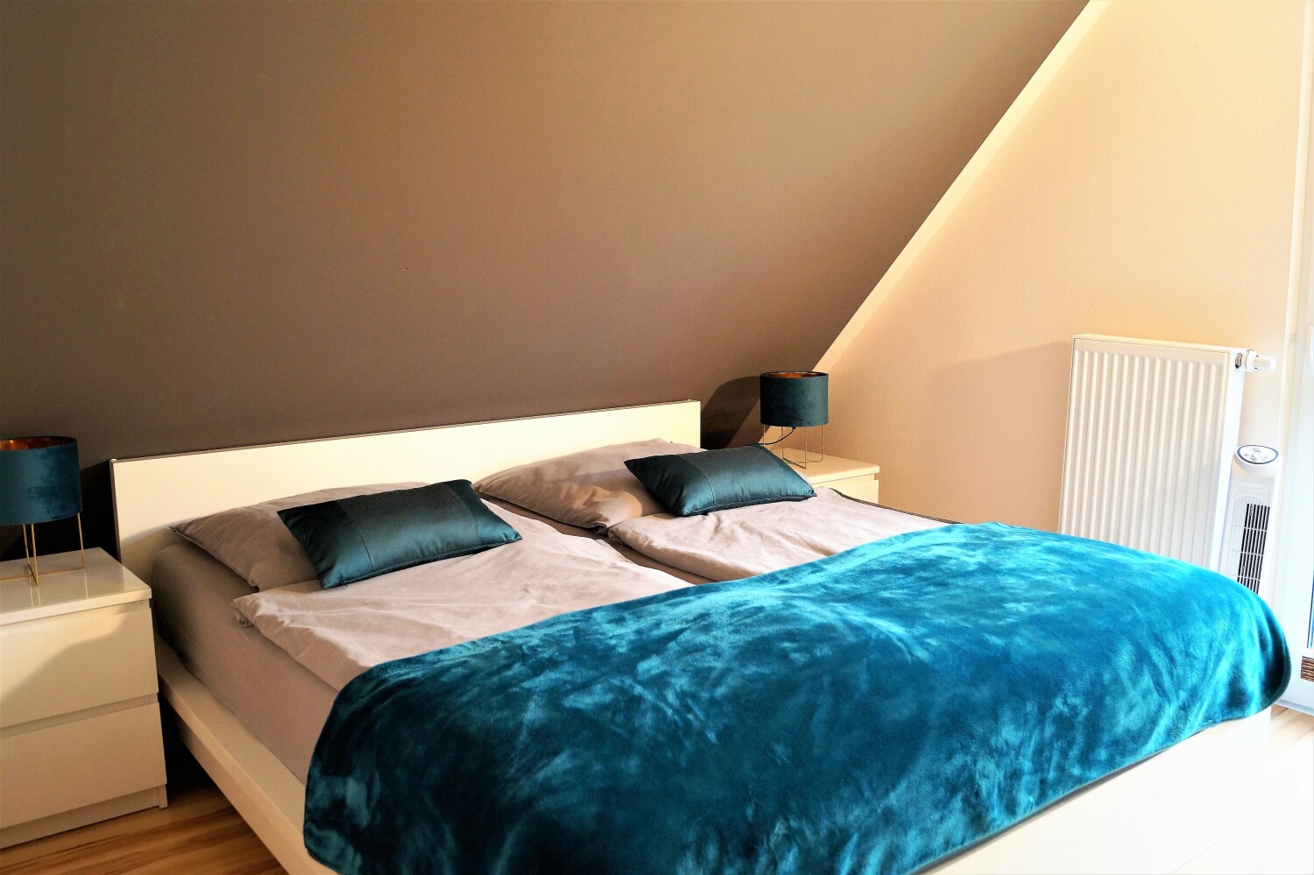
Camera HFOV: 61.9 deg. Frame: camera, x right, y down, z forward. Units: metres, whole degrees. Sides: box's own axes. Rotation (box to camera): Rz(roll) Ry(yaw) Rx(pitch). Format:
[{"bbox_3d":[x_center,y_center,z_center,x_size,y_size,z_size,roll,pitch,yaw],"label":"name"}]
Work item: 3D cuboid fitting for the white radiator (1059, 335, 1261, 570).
[{"bbox_3d":[1.470,0.151,3.300,0.100,0.880,0.495,-7,12,-39],"label":"white radiator"}]

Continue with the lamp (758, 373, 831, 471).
[{"bbox_3d":[0.526,-0.068,4.130,0.257,0.338,0.257,1,9,0],"label":"lamp"}]

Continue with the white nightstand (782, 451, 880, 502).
[{"bbox_3d":[0.531,0.367,4.232,0.400,0.550,0.480,-7,12,-39],"label":"white nightstand"}]

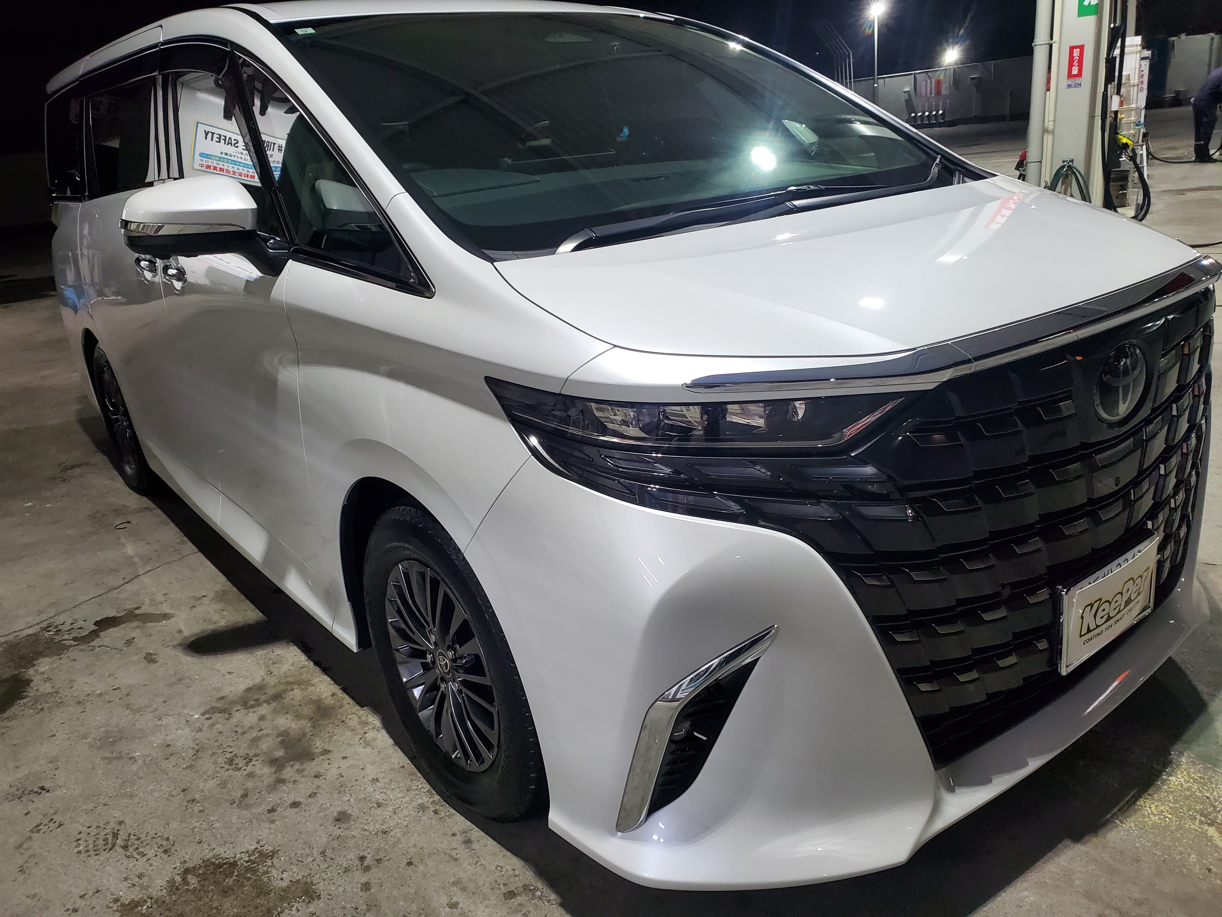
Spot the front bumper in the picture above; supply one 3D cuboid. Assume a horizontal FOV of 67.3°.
[{"bbox_3d":[0.692,0.123,1.934,1.840,0.740,0.730,-19,23,-35],"label":"front bumper"}]

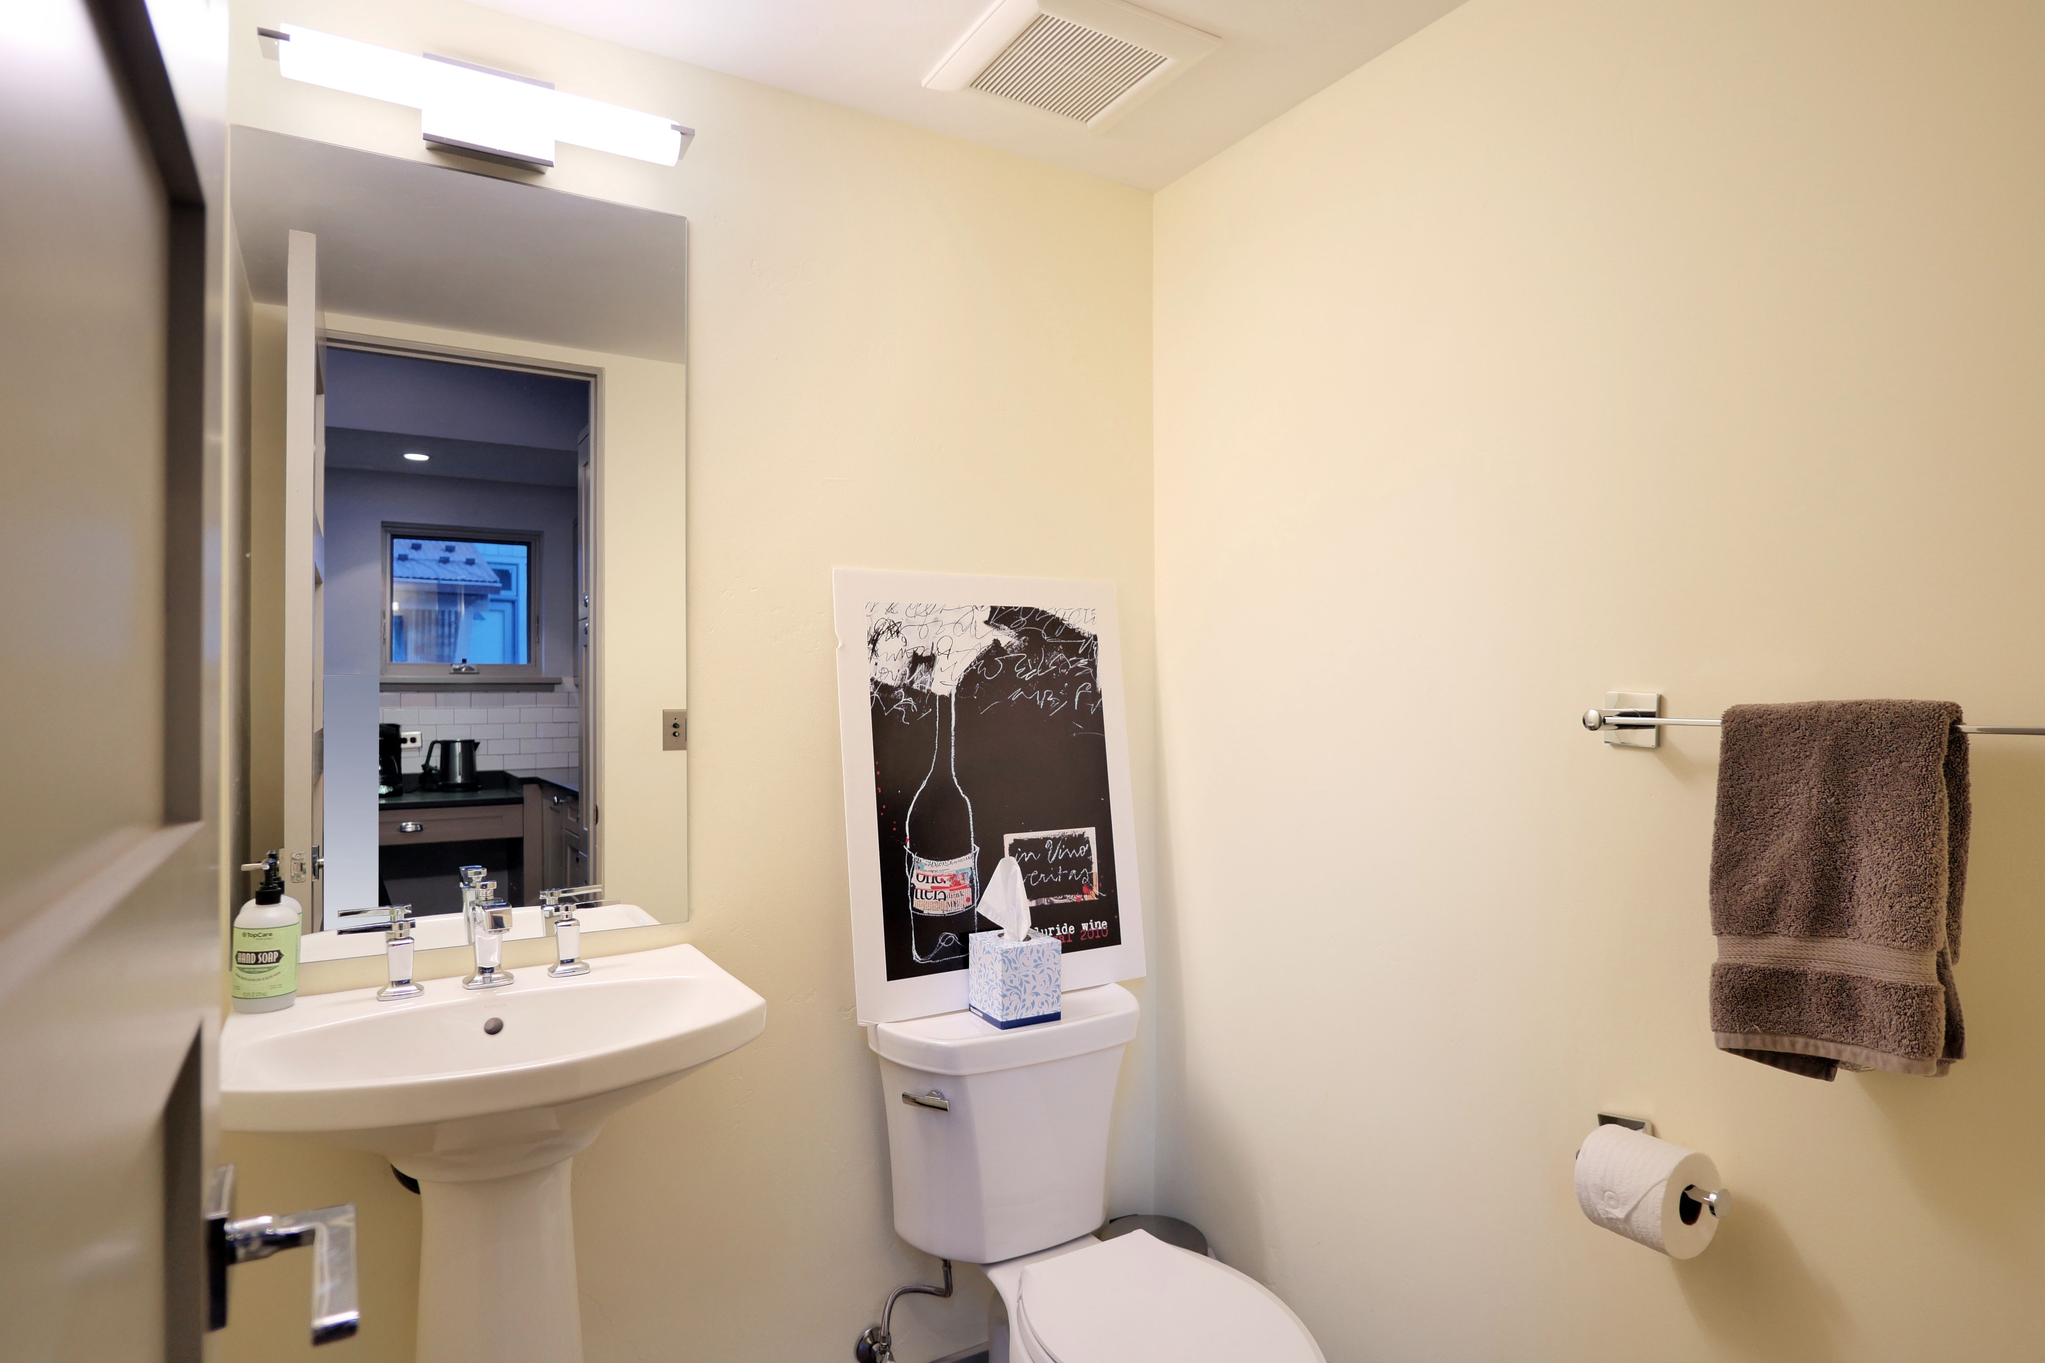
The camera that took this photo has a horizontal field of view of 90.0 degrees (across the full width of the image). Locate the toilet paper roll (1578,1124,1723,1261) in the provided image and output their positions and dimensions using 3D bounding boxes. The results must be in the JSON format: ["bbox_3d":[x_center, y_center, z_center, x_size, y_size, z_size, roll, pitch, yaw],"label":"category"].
[{"bbox_3d":[0.677,0.549,1.109,0.113,0.113,0.097,0,0,-32],"label":"toilet paper roll"}]

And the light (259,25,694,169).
[{"bbox_3d":[-0.706,-0.737,1.359,0.506,0.110,0.090,0,0,-29],"label":"light"}]

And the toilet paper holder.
[{"bbox_3d":[0.699,0.531,1.124,0.095,0.058,0.155,0,0,-32],"label":"toilet paper holder"}]

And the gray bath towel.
[{"bbox_3d":[0.770,0.189,0.977,0.070,0.340,0.189,0,0,-32],"label":"gray bath towel"}]

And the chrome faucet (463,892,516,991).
[{"bbox_3d":[-0.688,0.333,1.319,0.058,0.122,0.110,0,0,-29],"label":"chrome faucet"}]

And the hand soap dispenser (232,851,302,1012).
[{"bbox_3d":[-0.918,0.301,1.241,0.067,0.184,0.067,0,0,-29],"label":"hand soap dispenser"}]

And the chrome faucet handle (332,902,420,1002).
[{"bbox_3d":[-0.844,0.368,1.350,0.098,0.097,0.056,0,0,-30],"label":"chrome faucet handle"}]

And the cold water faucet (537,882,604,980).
[{"bbox_3d":[-0.597,0.348,1.403,0.090,0.090,0.050,0,0,-29],"label":"cold water faucet"}]

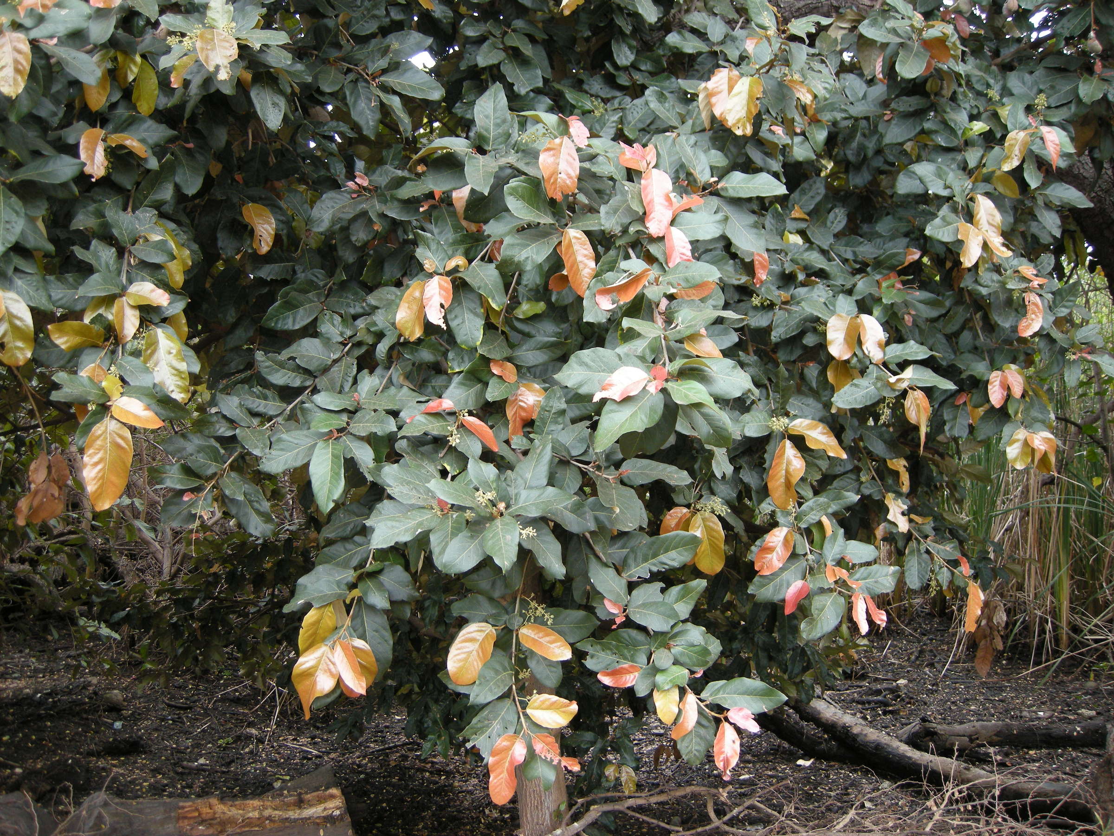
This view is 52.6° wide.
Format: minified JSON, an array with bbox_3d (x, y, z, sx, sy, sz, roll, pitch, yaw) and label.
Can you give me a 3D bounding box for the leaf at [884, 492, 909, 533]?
[{"bbox_3d":[0.981,0.274,3.250,0.055,0.130,0.030,-28,-32,13],"label":"leaf"}]

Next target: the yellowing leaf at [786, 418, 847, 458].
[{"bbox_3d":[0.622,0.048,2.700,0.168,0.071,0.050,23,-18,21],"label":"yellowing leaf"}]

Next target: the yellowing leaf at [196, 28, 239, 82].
[{"bbox_3d":[-0.831,-0.886,2.750,0.093,0.131,0.040,-11,-2,-13],"label":"yellowing leaf"}]

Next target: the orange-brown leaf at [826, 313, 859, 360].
[{"bbox_3d":[0.735,-0.209,2.900,0.088,0.128,0.045,4,-14,15],"label":"orange-brown leaf"}]

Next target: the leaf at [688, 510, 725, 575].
[{"bbox_3d":[0.365,0.304,2.750,0.087,0.169,0.045,-8,-11,6],"label":"leaf"}]

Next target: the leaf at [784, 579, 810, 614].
[{"bbox_3d":[0.543,0.405,2.550,0.045,0.088,0.022,30,-19,15],"label":"leaf"}]

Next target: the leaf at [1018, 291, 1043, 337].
[{"bbox_3d":[1.261,-0.276,3.000,0.056,0.125,0.035,15,-5,21],"label":"leaf"}]

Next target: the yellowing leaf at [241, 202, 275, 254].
[{"bbox_3d":[-0.796,-0.503,3.000,0.074,0.141,0.035,-16,-2,-12],"label":"yellowing leaf"}]

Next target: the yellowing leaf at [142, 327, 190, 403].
[{"bbox_3d":[-0.902,-0.121,2.600,0.088,0.188,0.045,-21,-11,-17],"label":"yellowing leaf"}]

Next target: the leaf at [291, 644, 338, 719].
[{"bbox_3d":[-0.533,0.578,2.480,0.094,0.173,0.045,12,-30,1],"label":"leaf"}]

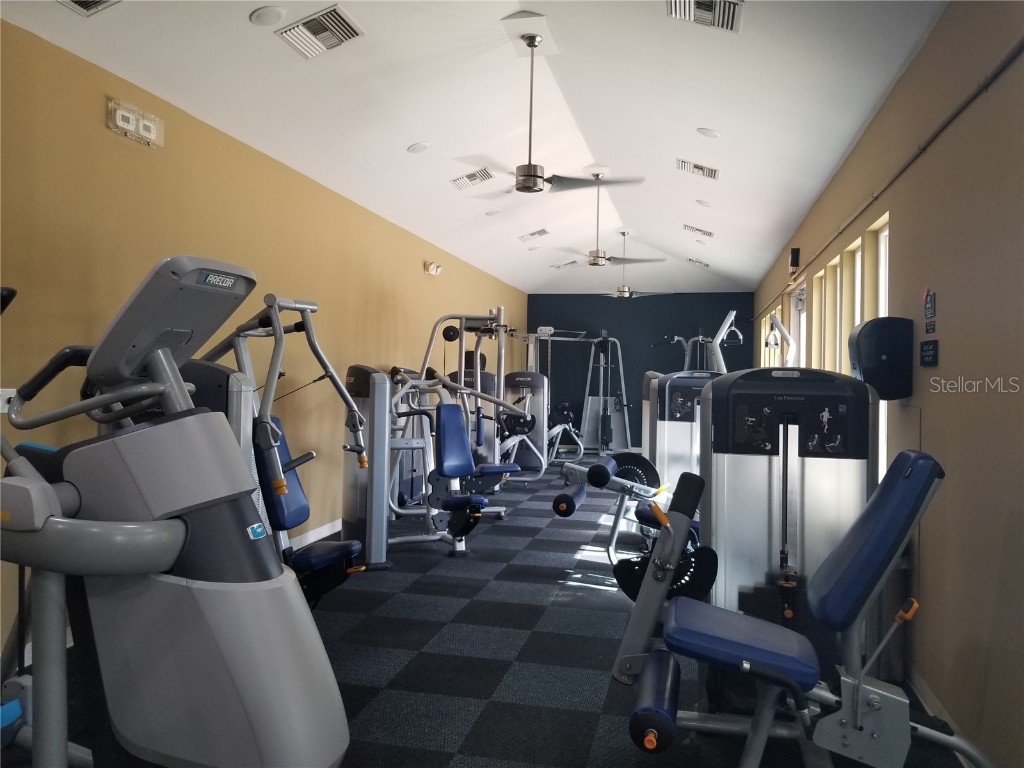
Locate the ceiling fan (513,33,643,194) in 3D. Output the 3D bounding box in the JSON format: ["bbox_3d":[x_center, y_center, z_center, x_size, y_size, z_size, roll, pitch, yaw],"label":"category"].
[{"bbox_3d":[0.140,-1.767,5.021,1.400,1.030,1.340,1,0,13],"label":"ceiling fan"}]

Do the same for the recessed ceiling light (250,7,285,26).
[{"bbox_3d":[-1.309,-1.956,4.107,0.187,0.025,0.187,-16,-4,13],"label":"recessed ceiling light"}]

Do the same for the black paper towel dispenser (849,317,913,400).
[{"bbox_3d":[1.866,-0.126,3.930,0.260,0.410,0.300,1,0,13],"label":"black paper towel dispenser"}]

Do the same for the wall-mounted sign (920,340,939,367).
[{"bbox_3d":[1.890,-0.135,3.493,0.012,0.116,0.262,1,0,13],"label":"wall-mounted sign"}]

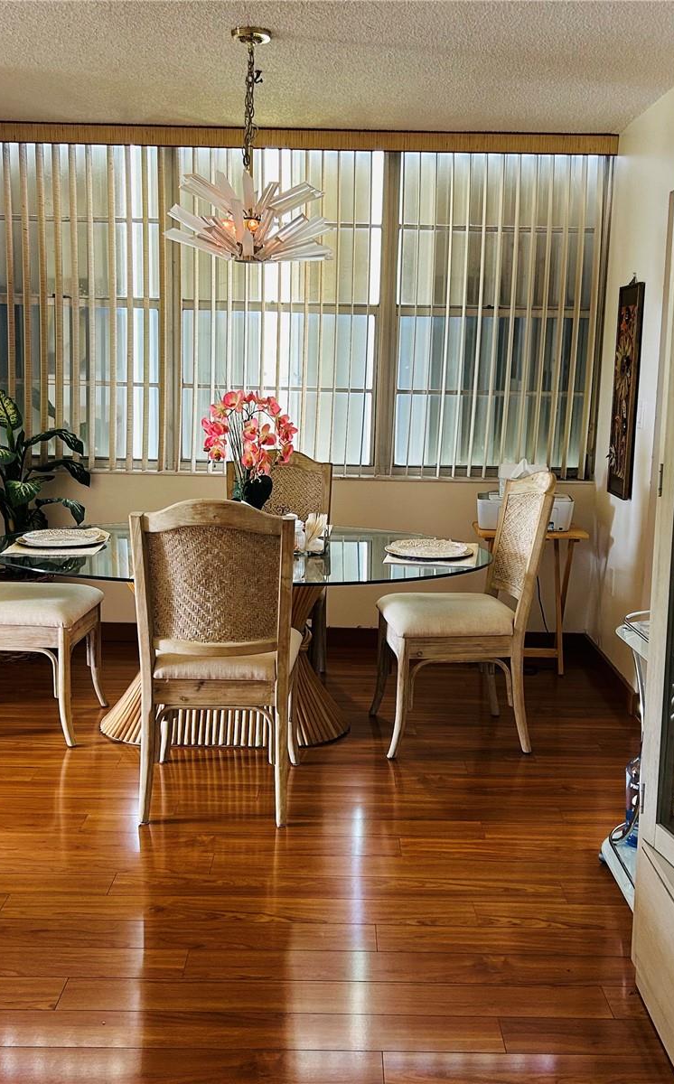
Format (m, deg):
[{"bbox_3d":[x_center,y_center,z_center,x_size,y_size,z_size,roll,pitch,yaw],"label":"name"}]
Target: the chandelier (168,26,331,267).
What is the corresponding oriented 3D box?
[{"bbox_3d":[-0.308,-1.368,3.782,0.581,0.732,0.581,1,9,0],"label":"chandelier"}]

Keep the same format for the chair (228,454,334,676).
[{"bbox_3d":[-0.268,0.144,4.669,0.520,1.000,0.600,1,9,0],"label":"chair"}]

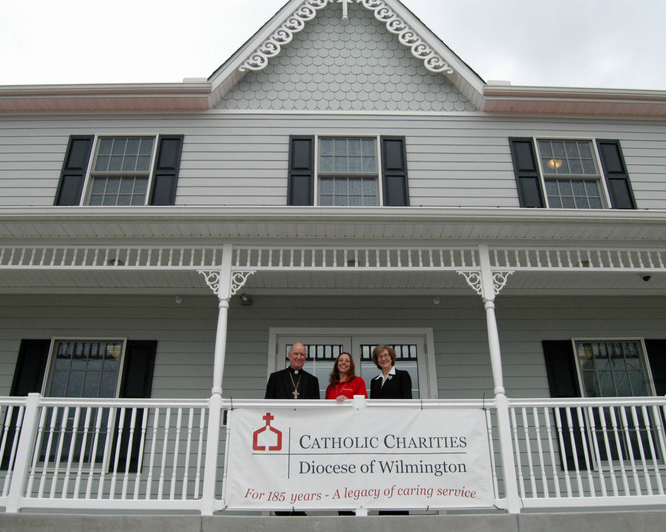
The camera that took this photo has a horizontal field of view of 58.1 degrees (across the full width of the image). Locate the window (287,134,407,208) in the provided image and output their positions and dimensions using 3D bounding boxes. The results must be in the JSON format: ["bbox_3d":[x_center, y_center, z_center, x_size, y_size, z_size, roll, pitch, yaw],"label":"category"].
[{"bbox_3d":[0.216,-1.272,8.453,1.684,1.368,0.100,0,-24,-1],"label":"window"}]

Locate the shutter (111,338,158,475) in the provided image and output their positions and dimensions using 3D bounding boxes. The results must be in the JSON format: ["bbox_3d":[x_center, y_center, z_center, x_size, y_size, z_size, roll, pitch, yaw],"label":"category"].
[{"bbox_3d":[-2.358,1.636,7.118,0.377,1.558,0.050,0,-24,-1],"label":"shutter"}]

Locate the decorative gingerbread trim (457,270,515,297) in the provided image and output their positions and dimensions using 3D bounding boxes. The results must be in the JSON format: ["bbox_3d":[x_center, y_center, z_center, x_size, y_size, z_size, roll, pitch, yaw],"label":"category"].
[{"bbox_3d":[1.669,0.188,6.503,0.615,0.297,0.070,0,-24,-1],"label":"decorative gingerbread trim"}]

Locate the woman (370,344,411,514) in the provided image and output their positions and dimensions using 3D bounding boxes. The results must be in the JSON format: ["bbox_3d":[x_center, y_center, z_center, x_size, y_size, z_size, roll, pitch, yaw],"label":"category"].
[{"bbox_3d":[0.608,1.648,6.202,0.460,1.729,0.320,-6,-25,13],"label":"woman"}]

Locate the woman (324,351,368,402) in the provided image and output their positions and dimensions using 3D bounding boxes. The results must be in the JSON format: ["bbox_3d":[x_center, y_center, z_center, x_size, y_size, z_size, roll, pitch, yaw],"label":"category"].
[{"bbox_3d":[0.148,1.674,6.130,0.470,1.624,0.360,-5,-24,10],"label":"woman"}]

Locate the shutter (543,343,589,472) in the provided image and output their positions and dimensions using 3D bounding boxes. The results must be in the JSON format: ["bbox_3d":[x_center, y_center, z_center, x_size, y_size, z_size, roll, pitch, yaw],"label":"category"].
[{"bbox_3d":[2.809,1.639,7.188,0.372,1.545,0.050,0,-24,-1],"label":"shutter"}]

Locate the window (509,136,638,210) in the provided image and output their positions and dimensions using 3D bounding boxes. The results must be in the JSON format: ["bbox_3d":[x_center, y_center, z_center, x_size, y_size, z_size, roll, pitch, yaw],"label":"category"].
[{"bbox_3d":[3.384,-1.262,8.493,1.621,1.368,0.100,0,-24,-1],"label":"window"}]

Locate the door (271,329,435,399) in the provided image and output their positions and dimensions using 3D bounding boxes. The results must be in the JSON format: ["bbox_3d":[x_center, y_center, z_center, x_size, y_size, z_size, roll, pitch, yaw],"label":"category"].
[{"bbox_3d":[0.234,1.793,7.106,2.059,2.188,0.130,0,-24,-1],"label":"door"}]

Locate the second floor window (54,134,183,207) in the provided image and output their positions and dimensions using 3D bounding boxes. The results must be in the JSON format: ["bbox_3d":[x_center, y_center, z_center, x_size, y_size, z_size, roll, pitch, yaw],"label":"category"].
[{"bbox_3d":[-2.979,-1.281,8.413,1.651,1.368,0.100,0,-24,-1],"label":"second floor window"}]

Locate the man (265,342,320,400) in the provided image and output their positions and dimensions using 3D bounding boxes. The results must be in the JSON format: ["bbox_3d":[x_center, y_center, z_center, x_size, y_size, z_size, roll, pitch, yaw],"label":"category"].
[{"bbox_3d":[-0.422,1.659,6.260,0.580,1.759,0.350,2,-24,-5],"label":"man"}]

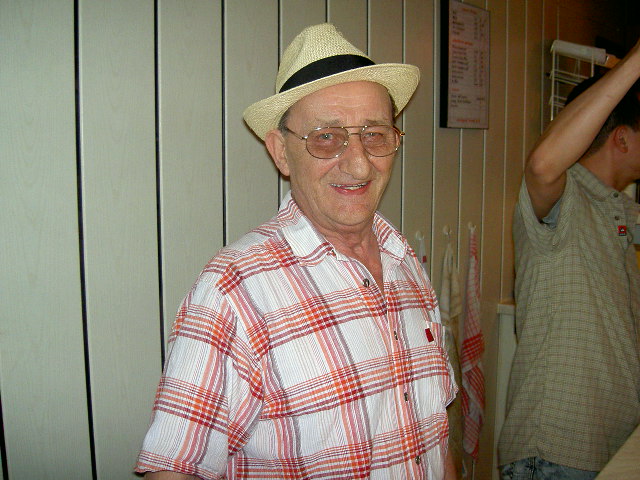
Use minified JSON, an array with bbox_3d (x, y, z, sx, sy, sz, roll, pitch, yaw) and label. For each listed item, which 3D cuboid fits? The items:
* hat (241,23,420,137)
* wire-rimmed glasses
[{"bbox_3d":[0.009,-0.237,1.055,0.256,0.124,0.280,-14,-11,-9],"label":"hat"},{"bbox_3d":[0.028,-0.148,1.022,0.143,0.048,0.138,-3,17,-17],"label":"wire-rimmed glasses"}]

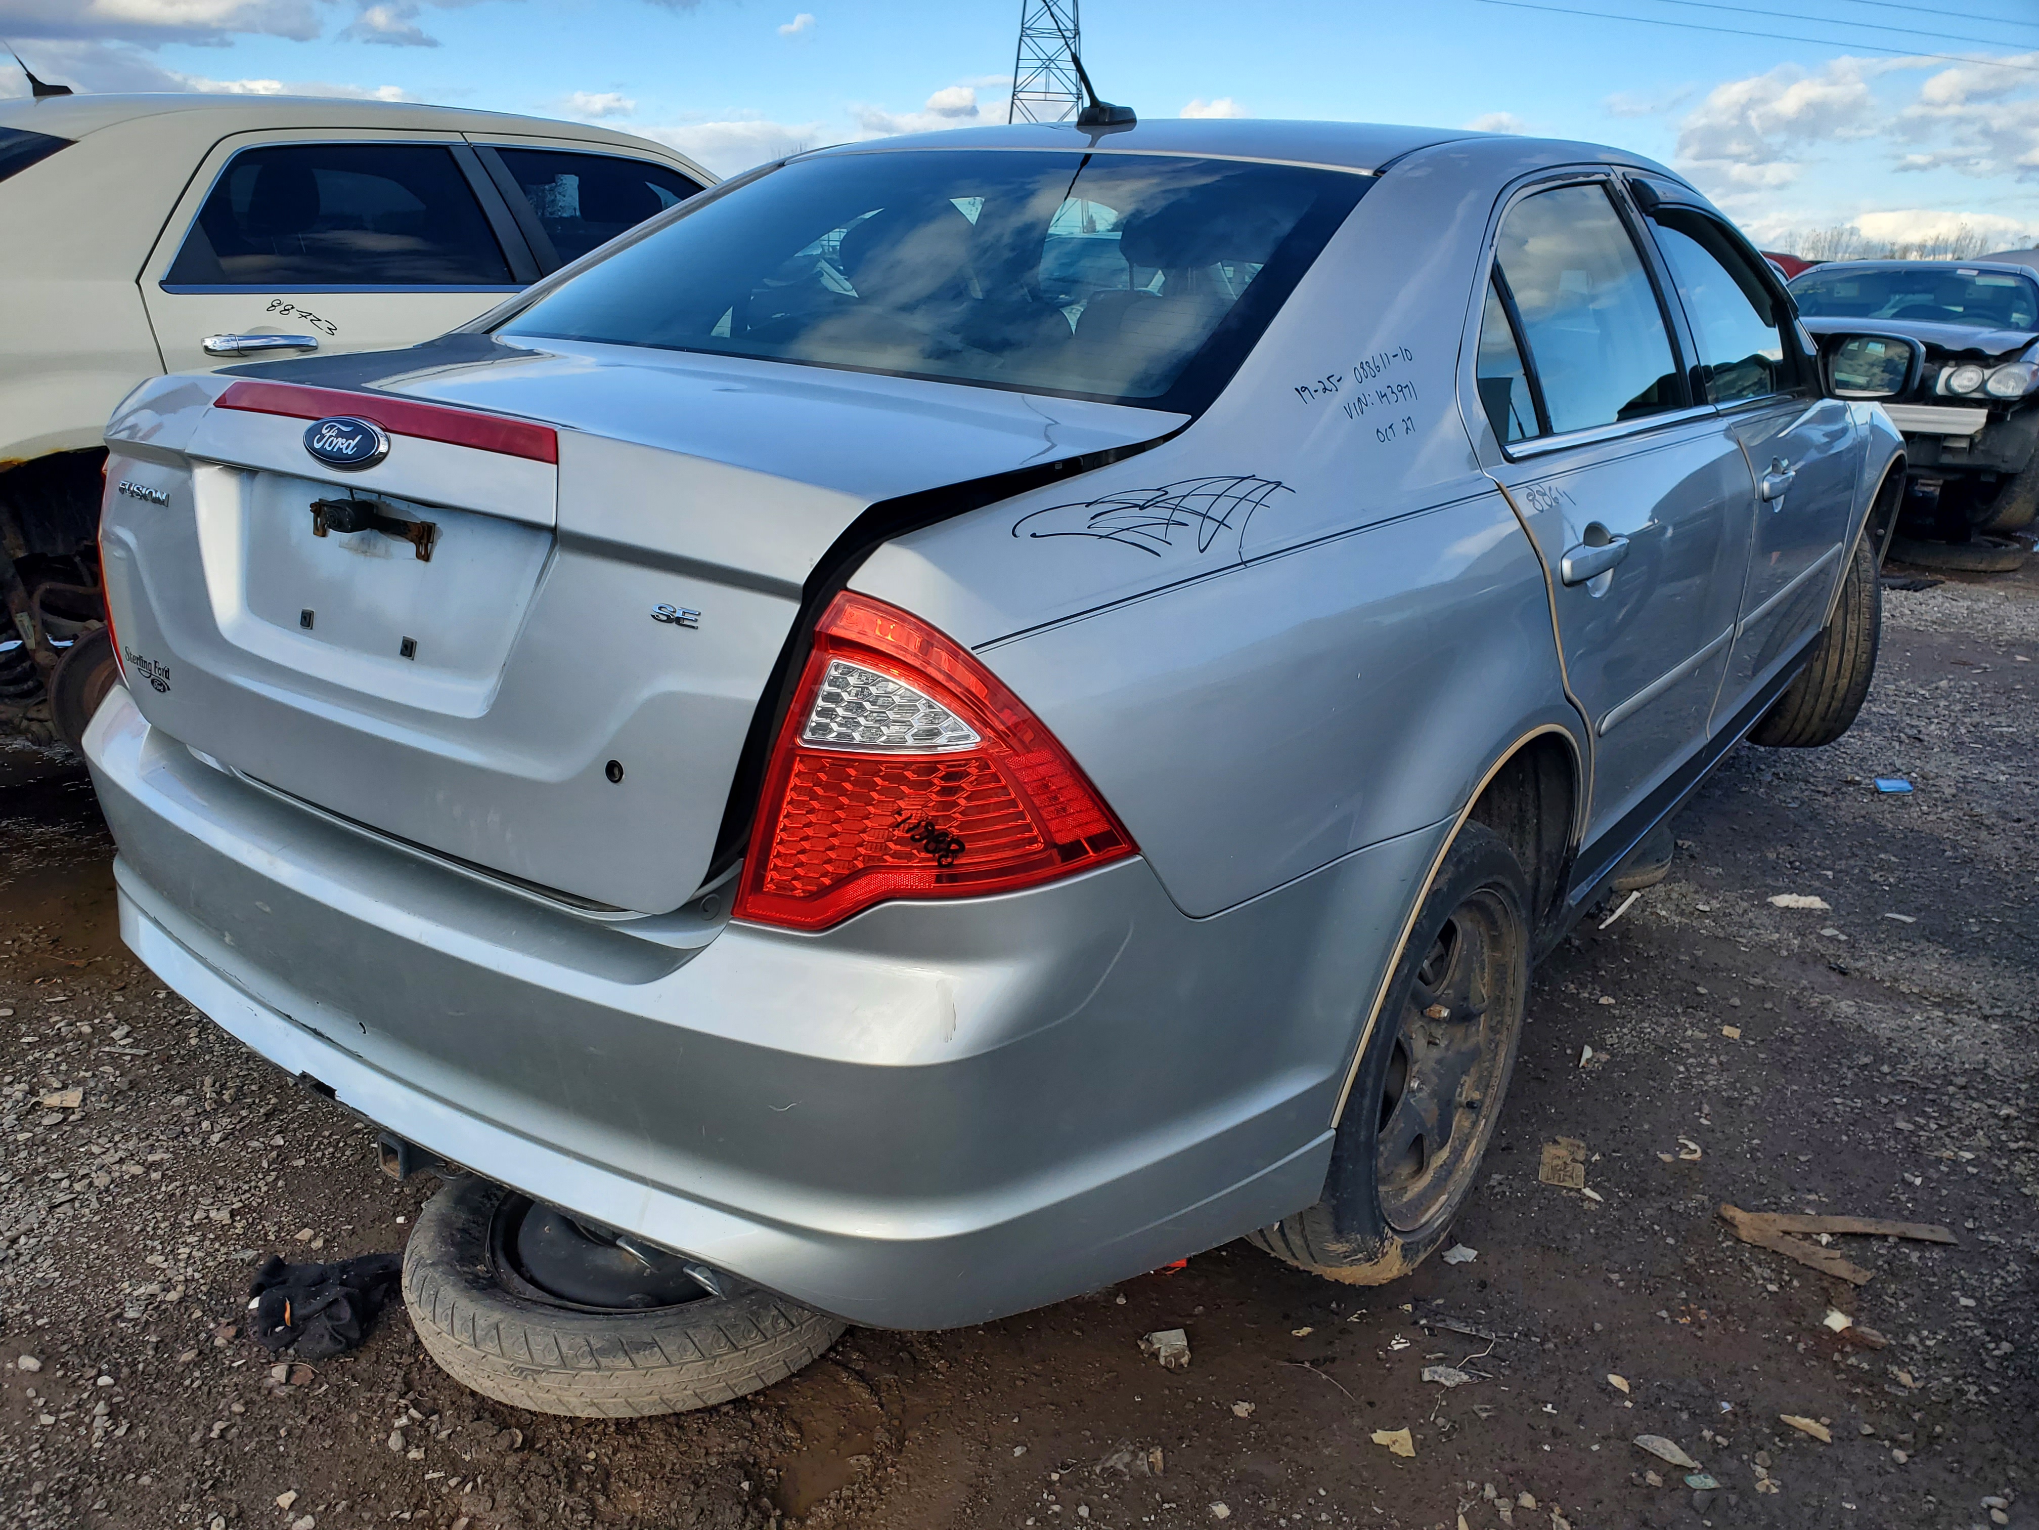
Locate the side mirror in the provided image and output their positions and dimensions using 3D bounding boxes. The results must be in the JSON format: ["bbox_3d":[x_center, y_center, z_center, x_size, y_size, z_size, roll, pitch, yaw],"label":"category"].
[{"bbox_3d":[1.827,-0.850,3.269,0.210,0.150,0.130,15,23,33],"label":"side mirror"}]

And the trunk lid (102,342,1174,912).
[{"bbox_3d":[-0.492,-0.228,1.793,1.200,0.455,0.665,15,23,33],"label":"trunk lid"}]

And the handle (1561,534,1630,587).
[{"bbox_3d":[0.711,-0.263,1.902,0.050,0.048,0.235,15,23,33],"label":"handle"}]

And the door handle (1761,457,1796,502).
[{"bbox_3d":[1.380,-0.511,2.799,0.050,0.048,0.235,15,23,33],"label":"door handle"}]

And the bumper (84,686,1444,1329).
[{"bbox_3d":[-0.513,0.144,1.911,1.800,0.410,0.880,15,23,33],"label":"bumper"}]

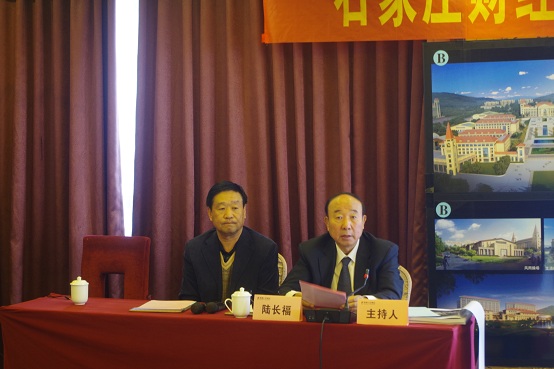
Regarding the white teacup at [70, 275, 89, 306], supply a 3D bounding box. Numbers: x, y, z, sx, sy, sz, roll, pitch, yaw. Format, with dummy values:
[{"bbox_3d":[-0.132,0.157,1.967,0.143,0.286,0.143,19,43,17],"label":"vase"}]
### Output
[{"bbox_3d":[-0.882,0.477,5.650,0.085,0.123,0.102,0,1,-6],"label":"white teacup"}]

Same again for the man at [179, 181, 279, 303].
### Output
[{"bbox_3d":[-0.229,0.644,5.721,0.529,1.303,0.753,0,1,12],"label":"man"}]

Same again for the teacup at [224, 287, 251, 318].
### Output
[{"bbox_3d":[-0.167,0.488,5.192,0.110,0.123,0.085,0,1,0],"label":"teacup"}]

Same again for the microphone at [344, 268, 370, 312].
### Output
[{"bbox_3d":[0.332,0.437,5.171,0.076,0.173,0.142,0,1,17],"label":"microphone"}]

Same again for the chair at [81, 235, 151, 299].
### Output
[{"bbox_3d":[-0.901,0.782,6.546,0.428,0.998,0.560,0,1,16],"label":"chair"}]

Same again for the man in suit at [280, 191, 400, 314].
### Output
[{"bbox_3d":[0.285,0.667,5.497,0.570,1.262,0.774,0,1,7],"label":"man in suit"}]

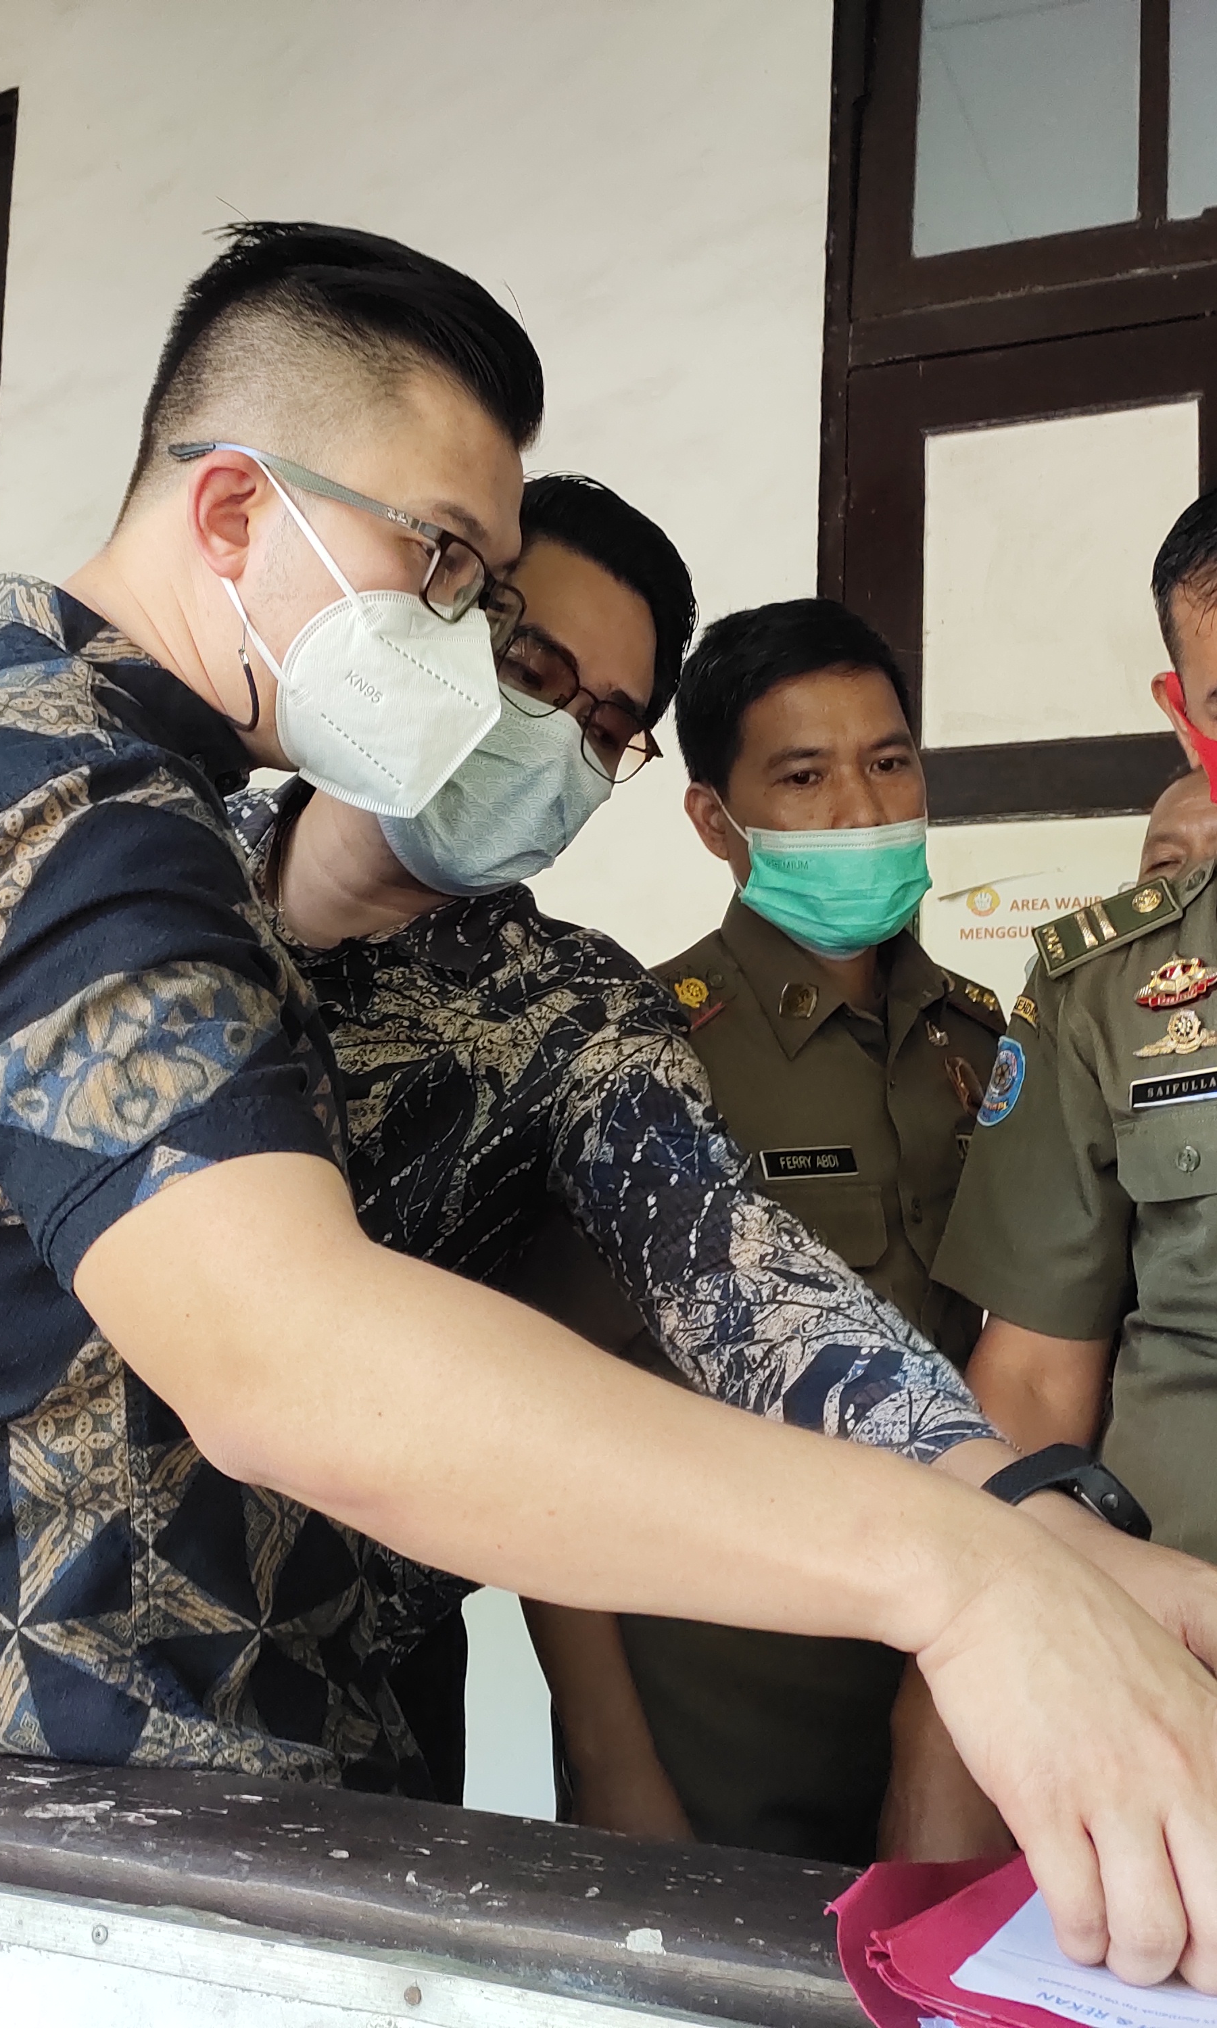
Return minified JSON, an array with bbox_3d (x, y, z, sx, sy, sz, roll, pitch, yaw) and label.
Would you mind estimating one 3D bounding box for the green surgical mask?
[{"bbox_3d":[0.152,-0.087,1.390,0.138,0.098,0.090,-9,4,-15],"label":"green surgical mask"}]

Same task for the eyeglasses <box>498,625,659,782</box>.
[{"bbox_3d":[-0.043,-0.195,1.263,0.140,0.046,0.140,43,-6,-25],"label":"eyeglasses"}]

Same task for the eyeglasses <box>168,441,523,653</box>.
[{"bbox_3d":[-0.127,-0.231,1.010,0.142,0.046,0.142,23,7,13],"label":"eyeglasses"}]

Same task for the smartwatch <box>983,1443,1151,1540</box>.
[{"bbox_3d":[0.192,0.209,0.850,0.065,0.058,0.026,38,0,-43],"label":"smartwatch"}]

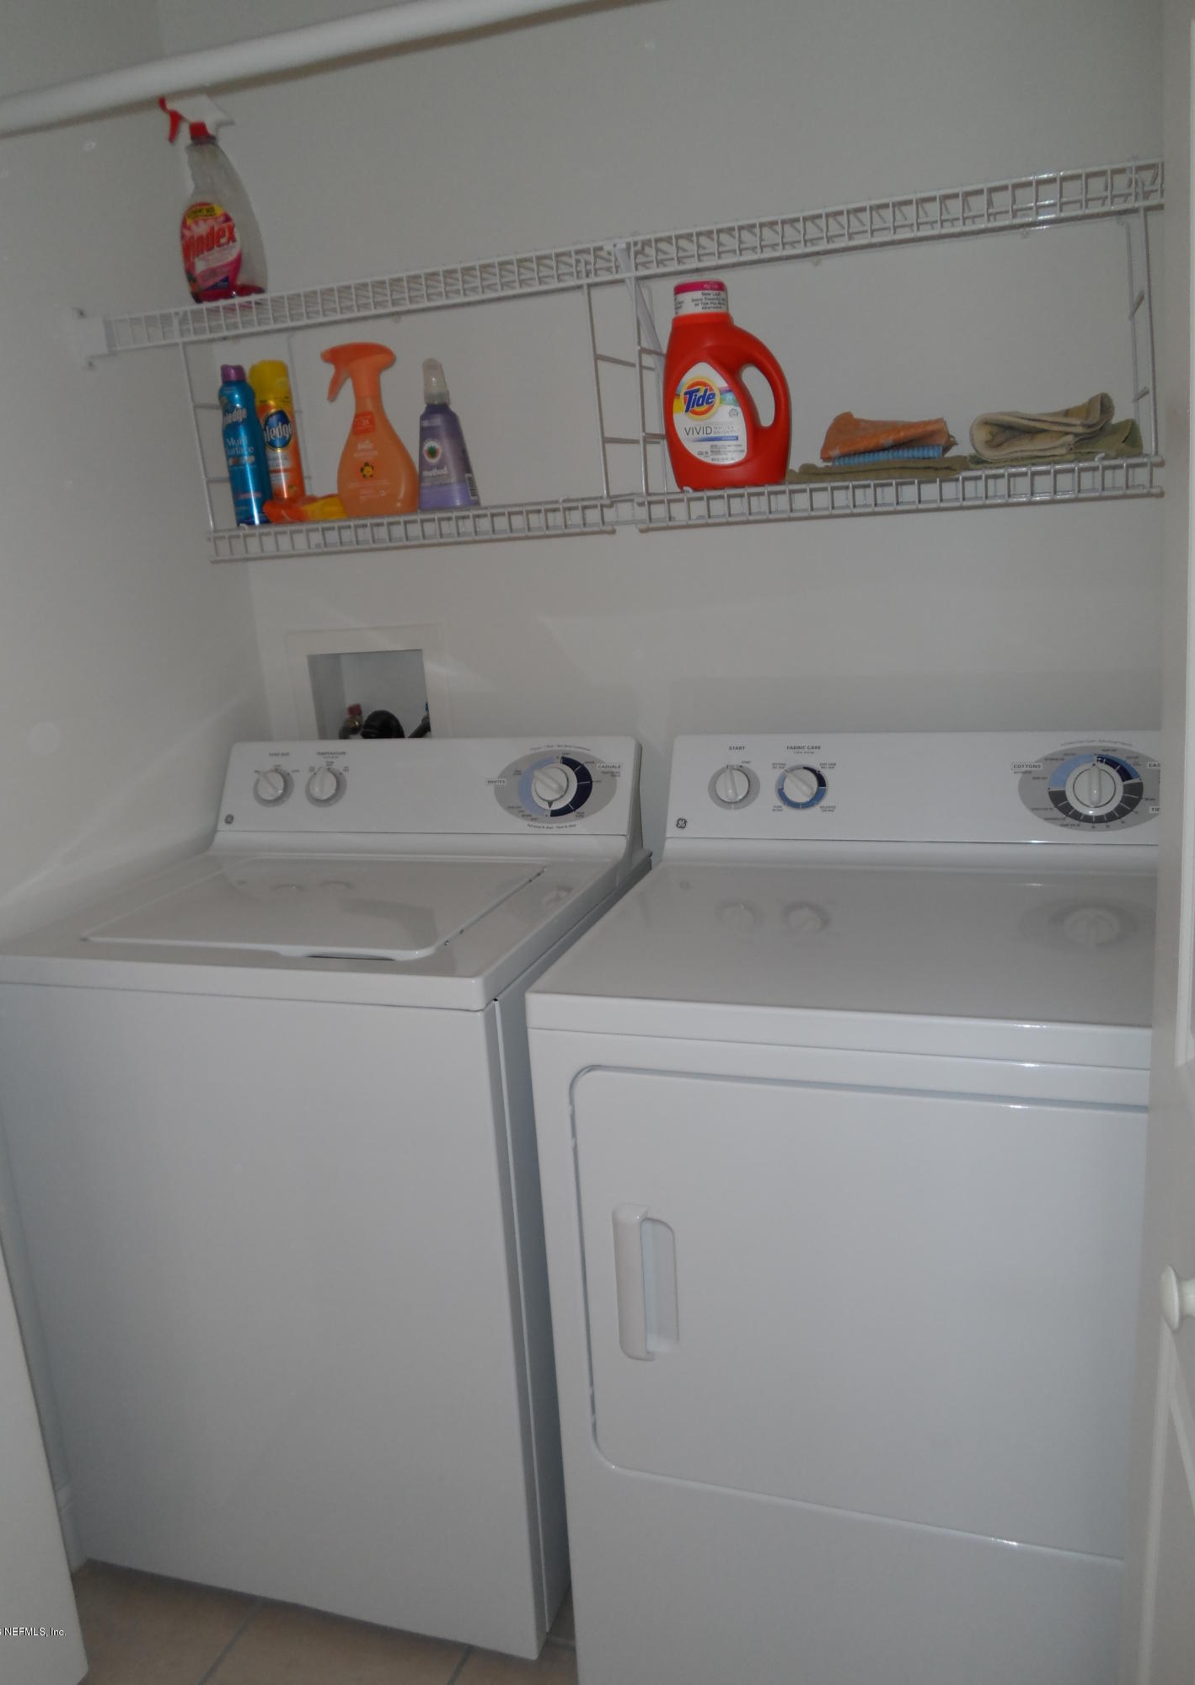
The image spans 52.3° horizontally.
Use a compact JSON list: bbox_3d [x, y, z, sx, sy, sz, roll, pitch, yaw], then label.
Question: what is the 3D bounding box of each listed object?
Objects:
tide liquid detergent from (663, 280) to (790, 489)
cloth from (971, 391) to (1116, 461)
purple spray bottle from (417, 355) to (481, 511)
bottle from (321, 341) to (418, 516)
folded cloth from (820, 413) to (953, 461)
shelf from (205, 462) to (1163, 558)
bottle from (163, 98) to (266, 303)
[{"bbox_3d":[0.172,-0.593,1.576,0.160,0.260,0.092,-1,15,12],"label":"tide liquid detergent"},{"bbox_3d":[0.540,-0.503,1.483,0.157,0.070,0.190,1,15,19],"label":"cloth"},{"bbox_3d":[-0.208,-0.571,1.705,0.090,0.200,0.063,0,15,16],"label":"purple spray bottle"},{"bbox_3d":[-0.313,-0.589,1.736,0.135,0.235,0.068,-2,15,7],"label":"bottle"},{"bbox_3d":[0.364,-0.514,1.542,0.153,0.060,0.180,1,15,19],"label":"folded cloth"},{"bbox_3d":[0.082,-0.460,1.686,1.271,0.045,0.305,1,15,19],"label":"shelf"},{"bbox_3d":[-0.526,-0.883,1.678,0.117,0.260,0.066,-2,15,7],"label":"bottle"}]

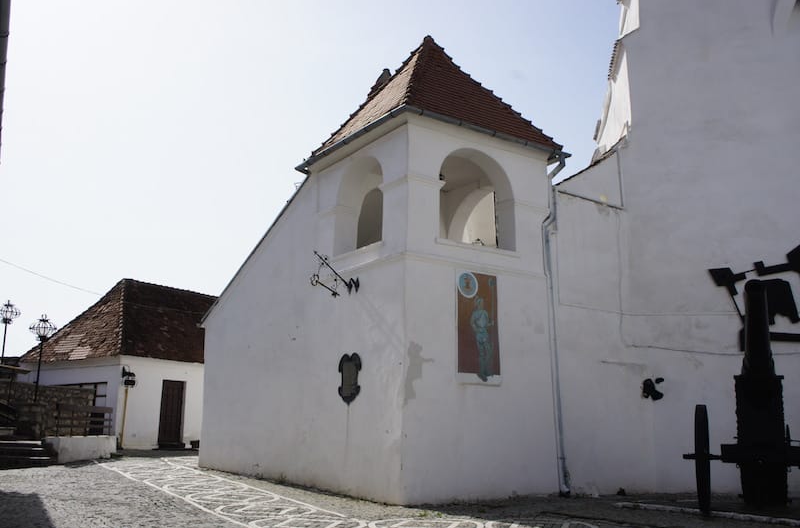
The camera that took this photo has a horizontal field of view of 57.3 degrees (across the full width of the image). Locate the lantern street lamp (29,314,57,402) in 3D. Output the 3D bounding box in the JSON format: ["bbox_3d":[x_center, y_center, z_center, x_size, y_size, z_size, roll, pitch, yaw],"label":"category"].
[{"bbox_3d":[-9.088,2.399,18.600,0.660,2.160,0.660,6,-13,-24],"label":"lantern street lamp"}]

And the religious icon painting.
[{"bbox_3d":[1.679,1.351,15.488,1.140,2.360,0.050,9,-15,-35],"label":"religious icon painting"}]

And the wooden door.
[{"bbox_3d":[-7.741,5.060,24.800,0.100,2.150,1.020,-7,-14,28],"label":"wooden door"}]

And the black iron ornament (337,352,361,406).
[{"bbox_3d":[-1.076,2.436,15.528,0.080,1.070,0.740,9,-15,-35],"label":"black iron ornament"}]

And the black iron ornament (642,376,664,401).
[{"bbox_3d":[5.996,2.957,17.400,0.540,0.540,0.130,4,-13,-18],"label":"black iron ornament"}]

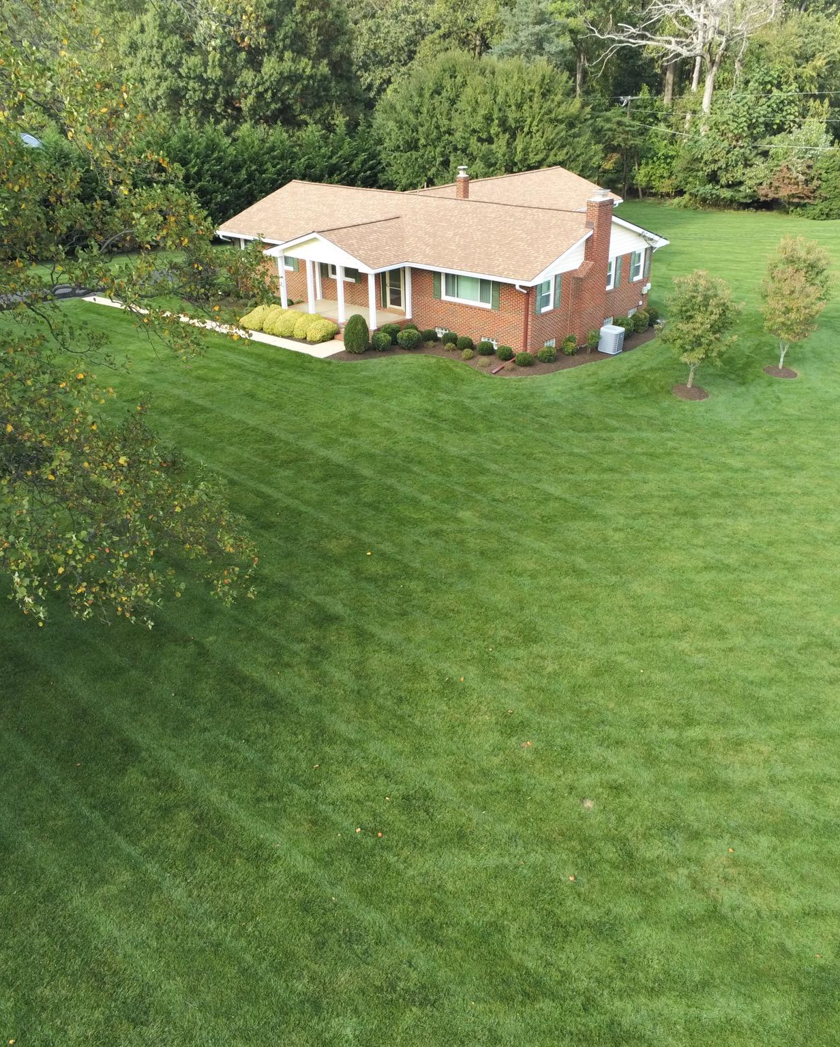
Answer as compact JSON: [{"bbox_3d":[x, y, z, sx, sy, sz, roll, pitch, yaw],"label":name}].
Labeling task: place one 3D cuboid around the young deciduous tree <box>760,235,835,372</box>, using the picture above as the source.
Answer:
[{"bbox_3d":[13.738,-8.041,34.034,2.497,4.908,2.497,9,29,20],"label":"young deciduous tree"}]

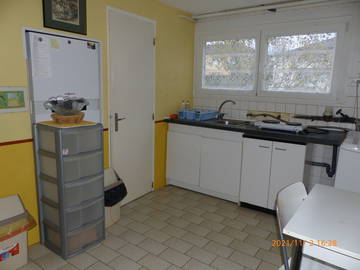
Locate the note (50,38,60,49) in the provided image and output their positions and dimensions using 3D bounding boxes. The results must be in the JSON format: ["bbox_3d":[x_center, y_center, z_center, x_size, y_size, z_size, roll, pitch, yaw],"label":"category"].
[{"bbox_3d":[-0.956,-0.701,2.000,0.004,0.070,0.075,9,13,33],"label":"note"}]

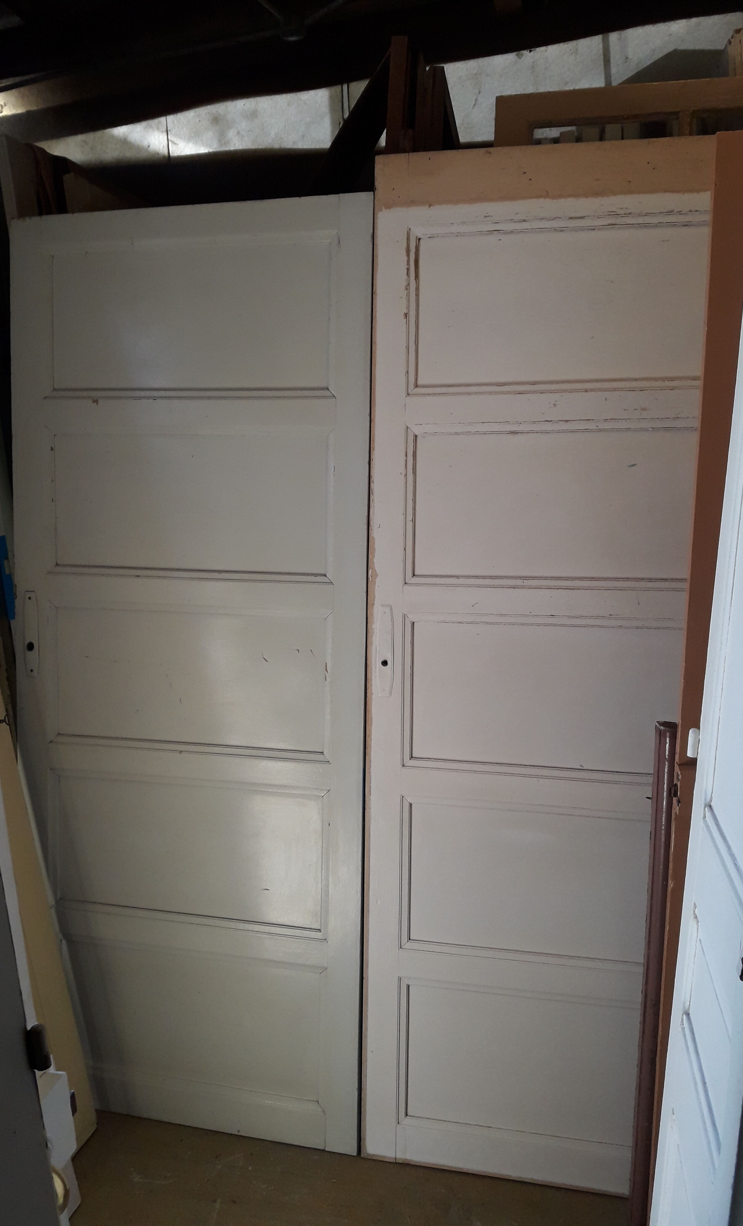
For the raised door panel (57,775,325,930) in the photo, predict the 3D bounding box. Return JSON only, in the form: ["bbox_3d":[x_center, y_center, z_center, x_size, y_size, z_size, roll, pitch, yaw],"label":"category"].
[{"bbox_3d":[-0.411,0.531,2.225,0.638,0.301,0.022,2,6,14],"label":"raised door panel"}]

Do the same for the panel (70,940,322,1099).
[{"bbox_3d":[-0.419,0.920,2.263,0.638,0.300,0.022,2,6,14],"label":"panel"}]

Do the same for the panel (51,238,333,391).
[{"bbox_3d":[-0.390,-0.623,2.115,0.638,0.299,0.022,2,6,14],"label":"panel"}]

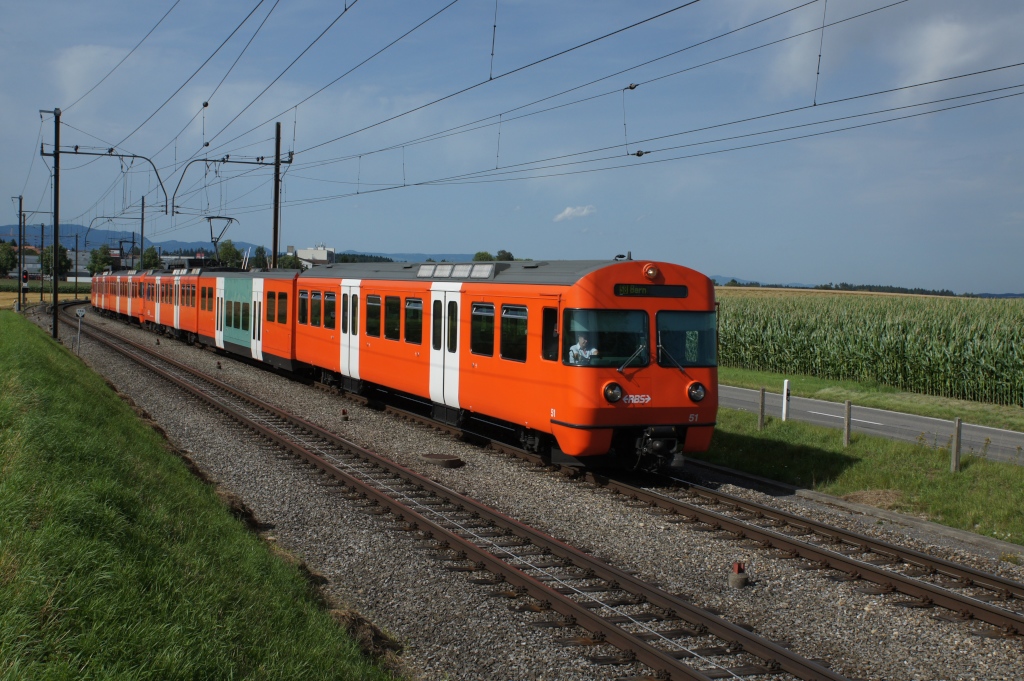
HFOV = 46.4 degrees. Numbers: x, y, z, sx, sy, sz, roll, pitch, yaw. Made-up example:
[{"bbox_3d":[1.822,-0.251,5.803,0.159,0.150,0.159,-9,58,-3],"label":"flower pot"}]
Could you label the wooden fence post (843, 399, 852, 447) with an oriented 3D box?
[{"bbox_3d":[6.940,1.725,24.677,0.120,0.972,0.120,0,3,-24],"label":"wooden fence post"}]

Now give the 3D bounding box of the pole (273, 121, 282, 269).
[{"bbox_3d":[-10.990,-5.011,55.743,0.260,10.265,0.260,0,3,-24],"label":"pole"}]

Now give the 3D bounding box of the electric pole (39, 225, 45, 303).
[{"bbox_3d":[-60.084,-9.962,152.764,0.260,9.992,0.260,0,3,-24],"label":"electric pole"}]

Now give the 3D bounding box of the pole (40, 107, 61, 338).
[{"bbox_3d":[-20.289,-5.201,53.257,0.300,10.265,0.280,0,3,-24],"label":"pole"}]

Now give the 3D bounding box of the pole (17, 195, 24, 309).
[{"bbox_3d":[-42.113,-7.451,102.266,0.260,9.902,0.260,0,3,-24],"label":"pole"}]

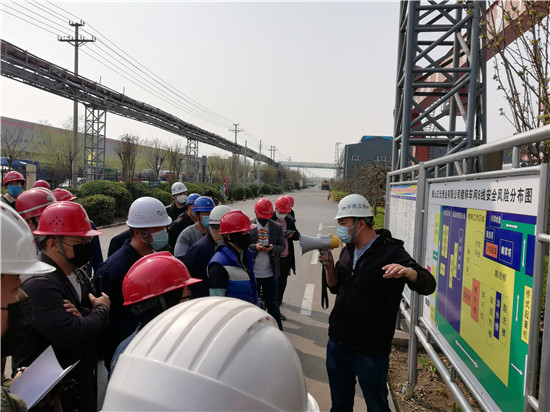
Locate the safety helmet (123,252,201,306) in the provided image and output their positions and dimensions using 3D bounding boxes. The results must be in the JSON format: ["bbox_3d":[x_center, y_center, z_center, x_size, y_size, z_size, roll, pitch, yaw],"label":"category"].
[{"bbox_3d":[-0.406,0.250,1.540,0.285,0.153,0.220,-15,10,-29],"label":"safety helmet"}]

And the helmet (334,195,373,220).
[{"bbox_3d":[0.497,0.005,2.700,0.275,0.157,0.220,1,4,-22],"label":"helmet"}]

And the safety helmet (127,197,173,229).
[{"bbox_3d":[-0.736,0.035,2.520,0.280,0.165,0.225,1,3,12],"label":"safety helmet"}]

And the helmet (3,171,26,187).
[{"bbox_3d":[-2.971,-0.308,4.900,0.220,0.155,0.275,0,4,-27],"label":"helmet"}]

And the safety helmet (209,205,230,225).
[{"bbox_3d":[-0.501,0.085,4.050,0.270,0.160,0.220,6,1,-20],"label":"safety helmet"}]

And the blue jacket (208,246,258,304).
[{"bbox_3d":[-0.315,0.549,3.250,0.290,0.610,0.440,3,3,30],"label":"blue jacket"}]

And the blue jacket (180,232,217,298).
[{"bbox_3d":[-0.663,0.605,4.150,0.340,0.720,0.500,3,3,20],"label":"blue jacket"}]

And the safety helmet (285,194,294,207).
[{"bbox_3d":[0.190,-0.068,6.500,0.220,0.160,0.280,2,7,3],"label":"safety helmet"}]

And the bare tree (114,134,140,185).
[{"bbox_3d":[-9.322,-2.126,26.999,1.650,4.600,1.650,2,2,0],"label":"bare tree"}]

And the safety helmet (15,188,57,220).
[{"bbox_3d":[-1.468,-0.003,2.650,0.280,0.160,0.220,-8,2,6],"label":"safety helmet"}]

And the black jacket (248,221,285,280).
[{"bbox_3d":[-0.097,0.486,4.900,0.460,0.690,0.340,2,3,7],"label":"black jacket"}]

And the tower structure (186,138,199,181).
[{"bbox_3d":[-8.219,-3.881,42.559,0.840,5.500,0.840,2,3,7],"label":"tower structure"}]

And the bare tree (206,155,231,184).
[{"bbox_3d":[-6.946,-3.606,51.962,2.900,5.280,2.900,2,3,6],"label":"bare tree"}]

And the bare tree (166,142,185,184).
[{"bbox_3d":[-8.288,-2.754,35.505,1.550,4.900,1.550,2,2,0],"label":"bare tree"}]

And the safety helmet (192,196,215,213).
[{"bbox_3d":[-0.709,-0.015,4.250,0.265,0.150,0.215,5,4,42],"label":"safety helmet"}]

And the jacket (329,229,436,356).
[{"bbox_3d":[0.646,0.510,2.650,0.450,0.750,0.630,0,4,-34],"label":"jacket"}]

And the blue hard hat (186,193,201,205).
[{"bbox_3d":[-1.094,-0.089,5.900,0.280,0.160,0.220,-6,3,-4],"label":"blue hard hat"}]

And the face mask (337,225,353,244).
[{"bbox_3d":[0.477,0.198,2.920,0.085,0.125,0.135,-4,5,-18],"label":"face mask"}]

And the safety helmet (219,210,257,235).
[{"bbox_3d":[-0.267,0.117,3.050,0.285,0.160,0.220,-1,2,20],"label":"safety helmet"}]

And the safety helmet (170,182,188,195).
[{"bbox_3d":[-1.377,-0.249,6.200,0.220,0.160,0.280,-6,6,-20],"label":"safety helmet"}]

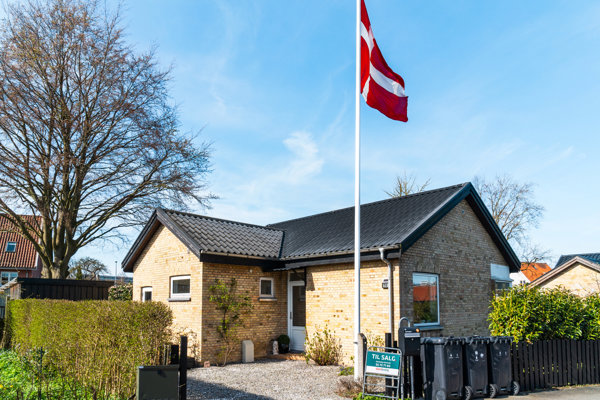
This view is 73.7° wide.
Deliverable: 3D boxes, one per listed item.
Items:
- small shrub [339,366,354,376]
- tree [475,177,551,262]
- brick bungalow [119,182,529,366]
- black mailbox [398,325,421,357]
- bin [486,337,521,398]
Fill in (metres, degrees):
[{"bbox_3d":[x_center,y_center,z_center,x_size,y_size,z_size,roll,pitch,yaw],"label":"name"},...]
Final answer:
[{"bbox_3d":[1.110,4.052,9.450,0.420,0.190,0.360,0,-14,0],"label":"small shrub"},{"bbox_3d":[12.531,3.195,24.969,5.600,9.300,5.600,0,-14,0],"label":"tree"},{"bbox_3d":[0.620,2.720,14.650,10.200,5.200,10.300,12,-19,-41],"label":"brick bungalow"},{"bbox_3d":[1.779,2.299,6.500,0.300,0.450,0.190,5,-15,-18],"label":"black mailbox"},{"bbox_3d":[3.564,3.109,7.650,0.570,1.070,0.710,5,-15,-18],"label":"bin"}]

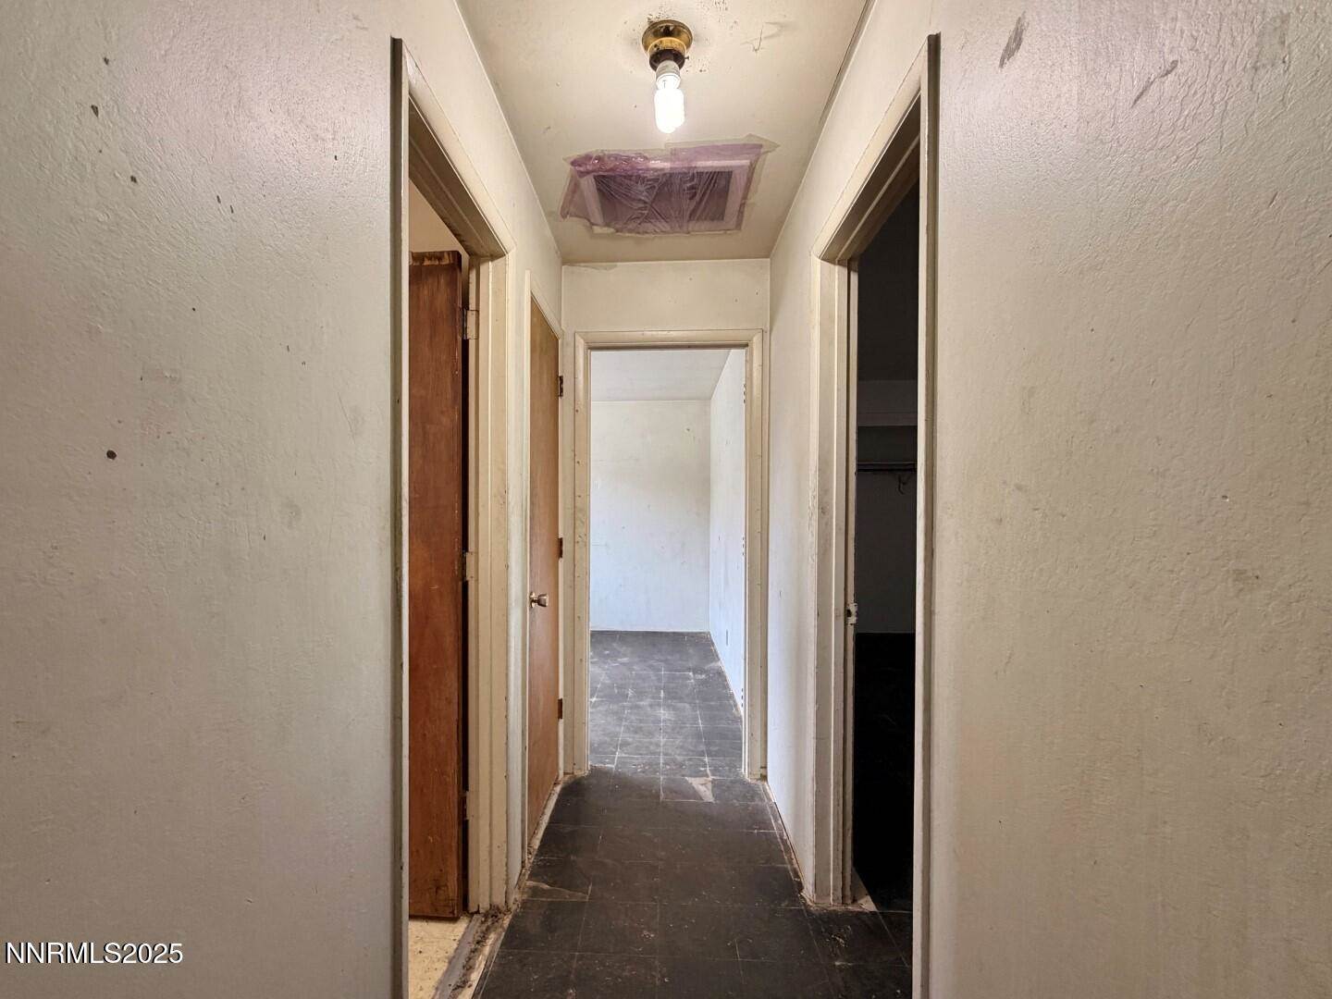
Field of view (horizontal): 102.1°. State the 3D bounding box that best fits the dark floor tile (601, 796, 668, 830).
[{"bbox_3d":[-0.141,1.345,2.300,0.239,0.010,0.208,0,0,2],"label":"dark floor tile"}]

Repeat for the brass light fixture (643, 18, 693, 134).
[{"bbox_3d":[0.004,-1.043,1.375,0.127,0.238,0.127,0,0,0],"label":"brass light fixture"}]

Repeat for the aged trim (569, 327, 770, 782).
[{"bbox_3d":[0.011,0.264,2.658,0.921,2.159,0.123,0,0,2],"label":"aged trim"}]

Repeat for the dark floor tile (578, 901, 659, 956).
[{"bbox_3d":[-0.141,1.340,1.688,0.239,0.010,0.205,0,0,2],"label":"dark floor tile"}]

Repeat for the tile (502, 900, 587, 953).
[{"bbox_3d":[-0.374,1.340,1.697,0.226,0.010,0.206,0,0,2],"label":"tile"}]

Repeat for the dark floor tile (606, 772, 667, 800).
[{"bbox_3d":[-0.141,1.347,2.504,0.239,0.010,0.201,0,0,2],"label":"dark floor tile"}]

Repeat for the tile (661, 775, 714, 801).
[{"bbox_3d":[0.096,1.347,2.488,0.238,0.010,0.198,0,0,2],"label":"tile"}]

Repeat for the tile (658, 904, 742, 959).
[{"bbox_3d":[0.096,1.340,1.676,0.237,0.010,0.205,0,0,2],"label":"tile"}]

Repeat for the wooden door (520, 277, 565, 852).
[{"bbox_3d":[-0.507,0.250,2.225,0.060,2.060,0.540,0,-1,1],"label":"wooden door"}]

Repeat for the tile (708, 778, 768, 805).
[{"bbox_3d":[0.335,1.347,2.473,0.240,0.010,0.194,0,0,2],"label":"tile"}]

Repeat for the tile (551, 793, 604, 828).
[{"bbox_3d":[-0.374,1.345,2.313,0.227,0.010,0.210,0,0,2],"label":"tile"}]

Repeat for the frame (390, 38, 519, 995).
[{"bbox_3d":[-0.558,0.253,1.384,0.138,2.159,0.829,0,0,0],"label":"frame"}]

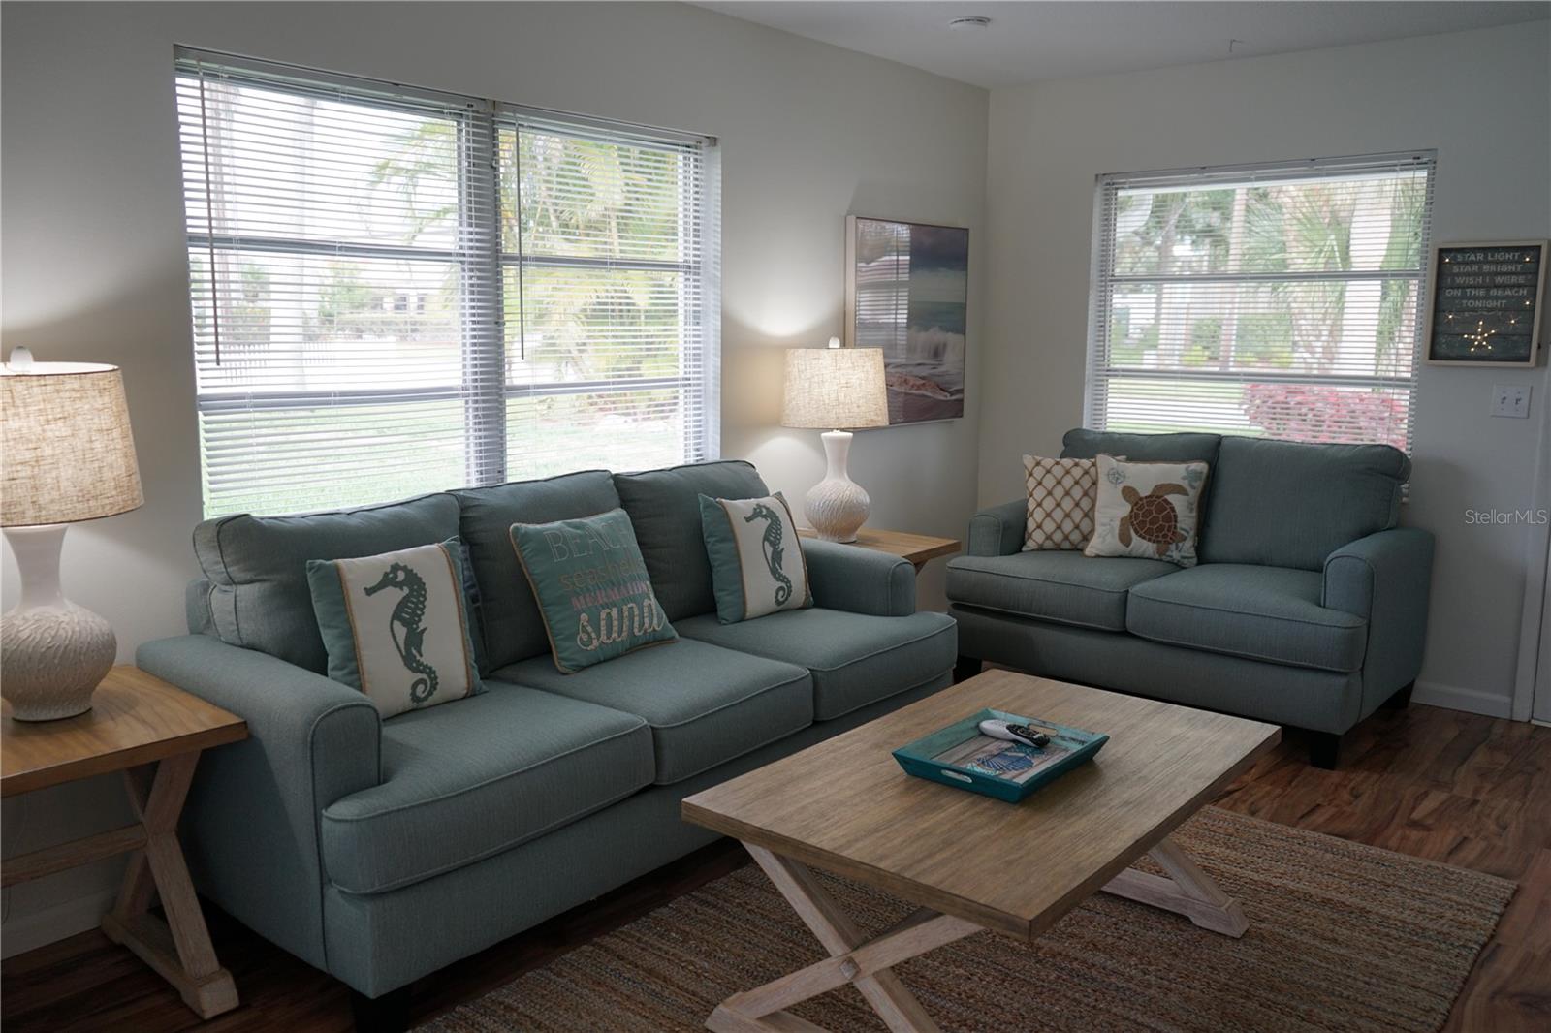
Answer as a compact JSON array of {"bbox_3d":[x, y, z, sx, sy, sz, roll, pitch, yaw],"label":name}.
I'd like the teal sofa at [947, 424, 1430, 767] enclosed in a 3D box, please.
[{"bbox_3d":[1.560,0.203,4.612,1.520,0.990,0.930,8,12,38],"label":"teal sofa"}]

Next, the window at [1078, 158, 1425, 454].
[{"bbox_3d":[1.910,-0.769,4.920,1.320,1.280,0.100,8,12,40],"label":"window"}]

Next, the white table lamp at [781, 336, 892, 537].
[{"bbox_3d":[0.218,-0.286,4.491,0.400,0.750,0.400,0,9,0],"label":"white table lamp"}]

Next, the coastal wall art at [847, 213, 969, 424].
[{"bbox_3d":[0.570,-0.817,5.143,0.050,0.845,0.850,8,12,40],"label":"coastal wall art"}]

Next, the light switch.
[{"bbox_3d":[2.618,-0.409,4.292,0.116,0.115,0.016,8,12,40],"label":"light switch"}]

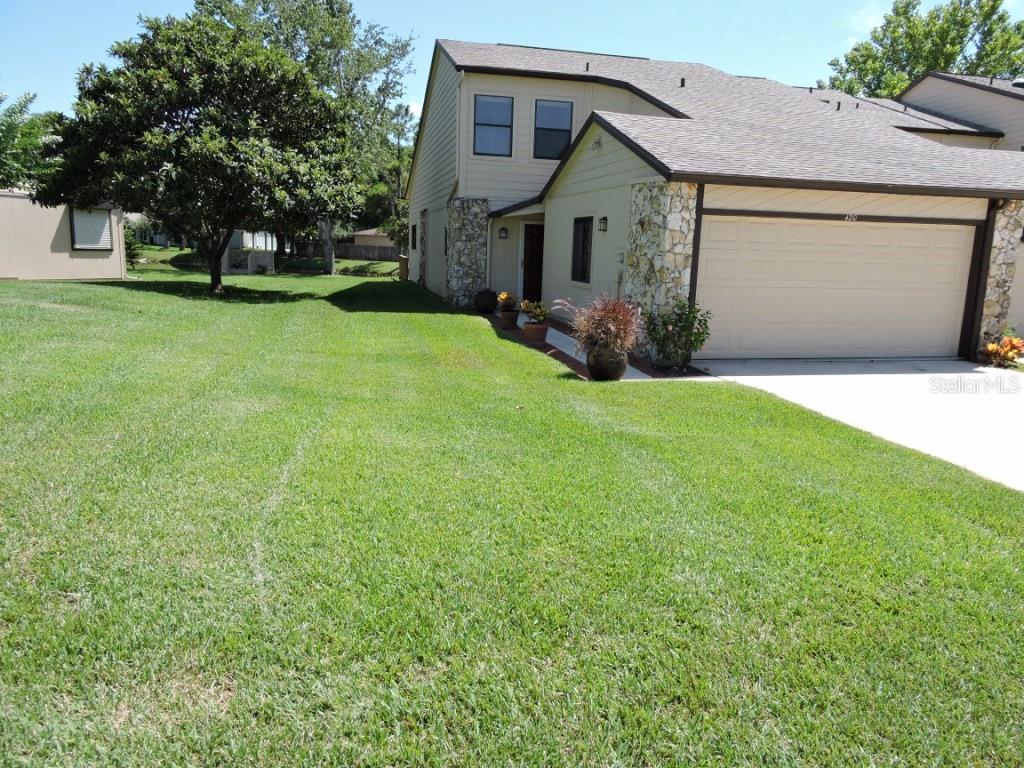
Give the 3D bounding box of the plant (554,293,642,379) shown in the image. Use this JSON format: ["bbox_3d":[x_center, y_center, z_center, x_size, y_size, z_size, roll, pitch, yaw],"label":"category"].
[{"bbox_3d":[1.067,-0.579,8.863,1.000,1.020,0.920,-1,10,-12],"label":"plant"}]

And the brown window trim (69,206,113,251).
[{"bbox_3d":[-13.294,-4.912,22.500,0.100,1.400,1.450,4,10,16],"label":"brown window trim"}]

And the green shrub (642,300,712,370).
[{"bbox_3d":[2.378,-0.720,10.169,0.950,0.920,0.820,-1,10,-12],"label":"green shrub"}]

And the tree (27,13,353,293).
[{"bbox_3d":[-8.498,-6.064,18.945,7.900,7.100,7.600,-1,10,-12],"label":"tree"}]

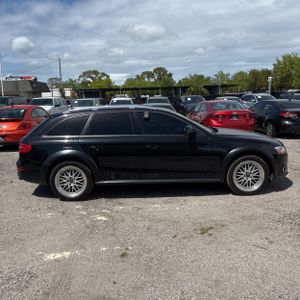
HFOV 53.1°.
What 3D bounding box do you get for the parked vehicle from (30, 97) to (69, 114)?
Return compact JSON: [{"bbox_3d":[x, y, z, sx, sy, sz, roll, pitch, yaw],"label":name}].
[{"bbox_3d":[-7.571,-2.877,21.997,1.970,1.860,5.300,-1,10,0],"label":"parked vehicle"}]

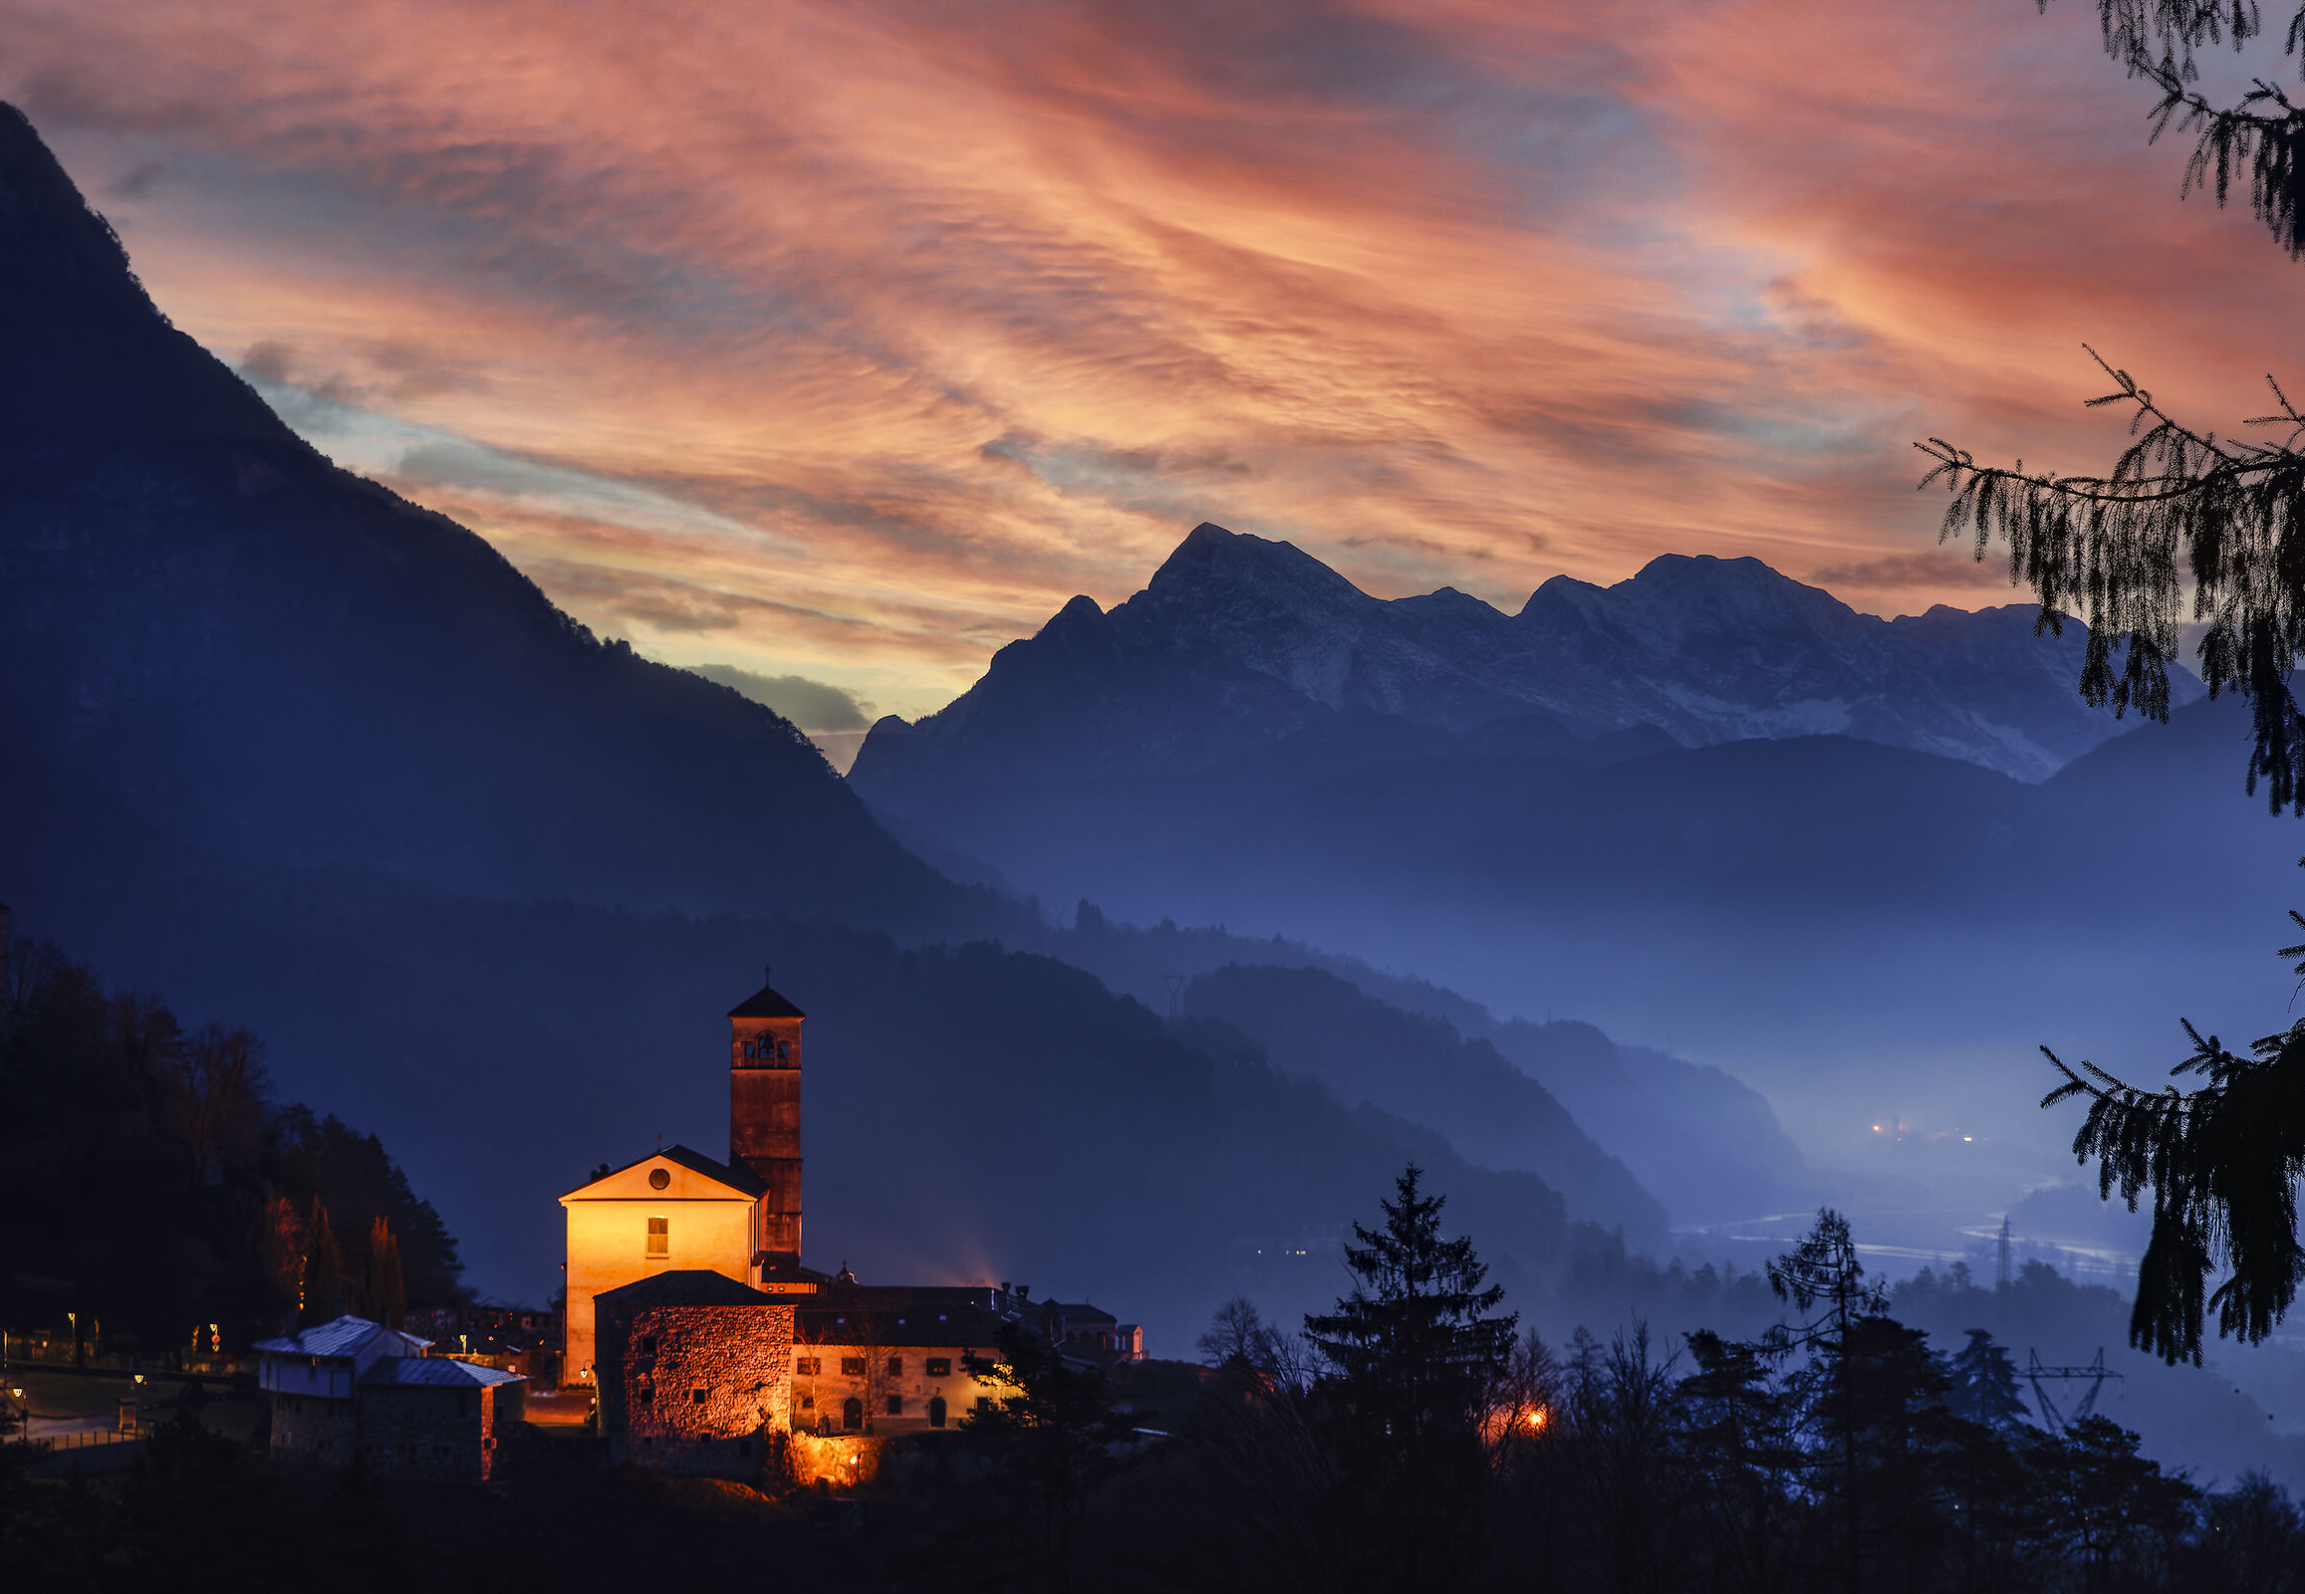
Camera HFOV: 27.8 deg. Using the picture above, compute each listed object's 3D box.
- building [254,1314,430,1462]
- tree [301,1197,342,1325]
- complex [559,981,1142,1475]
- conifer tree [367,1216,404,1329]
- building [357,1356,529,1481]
[{"bbox_3d":[-65.880,48.030,378.000,10.500,11.200,9.500,-2,-4,35],"label":"building"},{"bbox_3d":[-75.960,42.660,425.000,3.500,12.000,3.500,0,-3,-6],"label":"tree"},{"bbox_3d":[-25.940,36.720,406.000,46.500,40.000,42.000,0,-3,-3],"label":"complex"},{"bbox_3d":[-70.070,43.770,425.000,3.400,11.000,3.400,0,-3,-6],"label":"conifer tree"},{"bbox_3d":[-57.170,50.090,375.000,11.500,9.500,9.500,-1,-3,10],"label":"building"}]

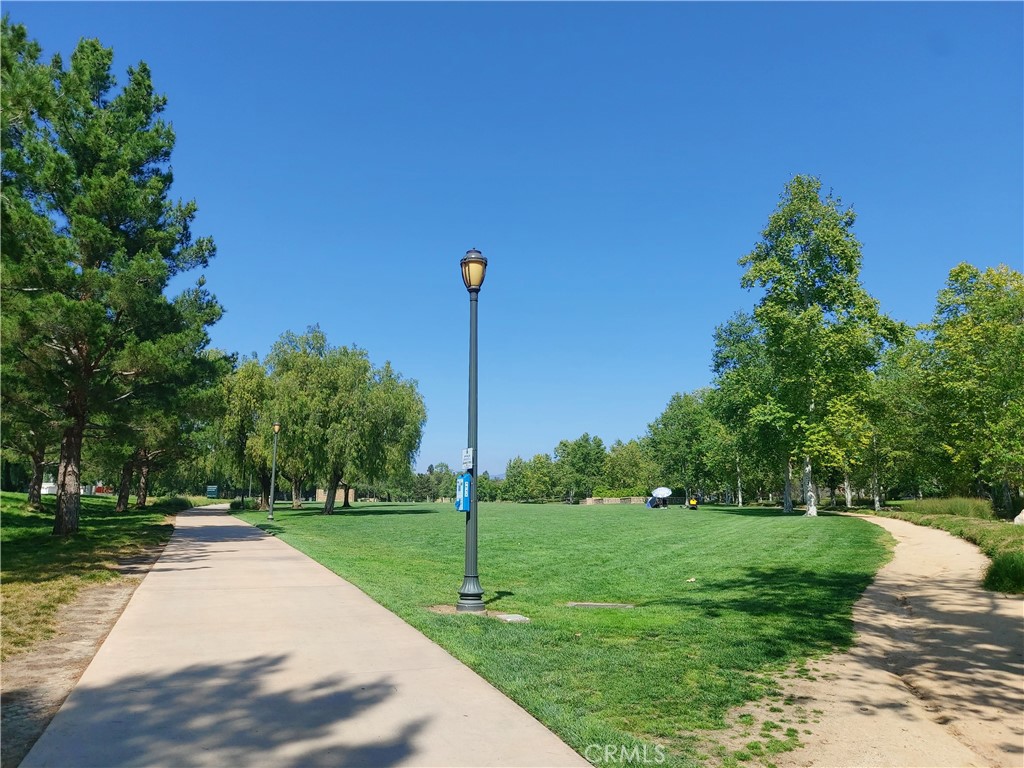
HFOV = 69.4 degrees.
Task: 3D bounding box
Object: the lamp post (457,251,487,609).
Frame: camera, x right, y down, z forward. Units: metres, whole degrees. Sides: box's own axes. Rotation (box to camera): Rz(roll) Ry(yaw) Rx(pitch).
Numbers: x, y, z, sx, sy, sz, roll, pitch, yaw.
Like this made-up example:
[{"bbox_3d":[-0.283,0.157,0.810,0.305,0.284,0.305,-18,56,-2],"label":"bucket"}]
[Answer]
[{"bbox_3d":[-0.530,0.516,9.930,0.380,4.840,0.380,0,-8,0],"label":"lamp post"}]

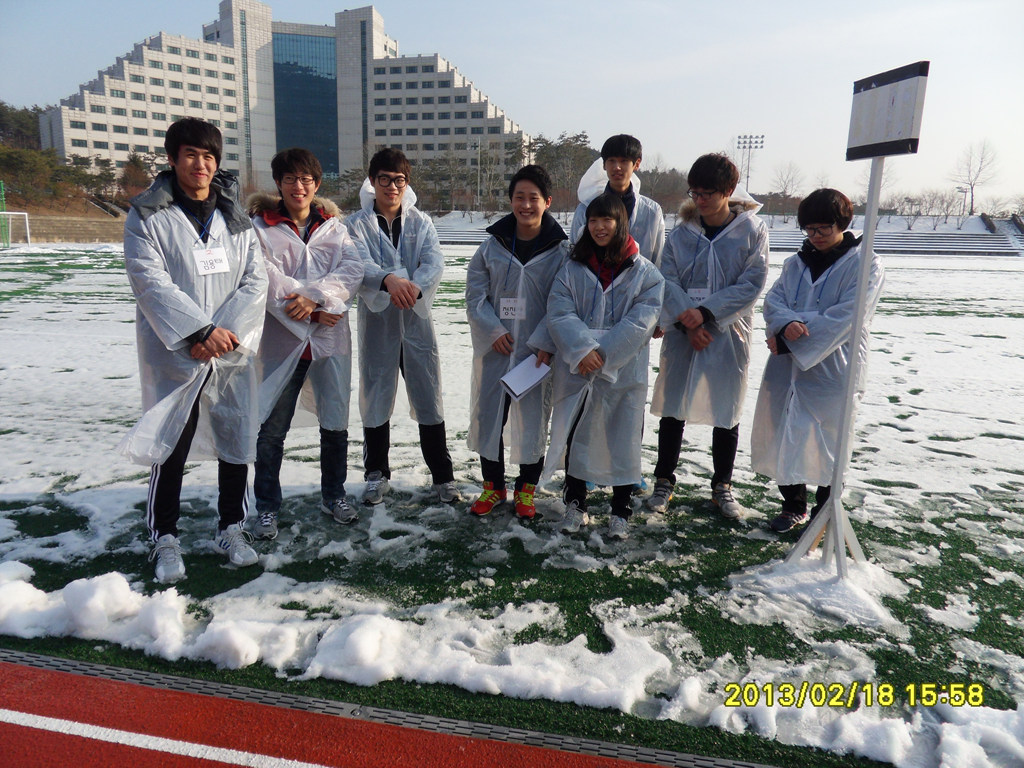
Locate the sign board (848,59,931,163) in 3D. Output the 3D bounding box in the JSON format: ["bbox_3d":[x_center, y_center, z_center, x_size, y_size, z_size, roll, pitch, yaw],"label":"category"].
[{"bbox_3d":[1.402,-1.017,2.654,0.045,0.305,0.360,-2,12,-13],"label":"sign board"}]

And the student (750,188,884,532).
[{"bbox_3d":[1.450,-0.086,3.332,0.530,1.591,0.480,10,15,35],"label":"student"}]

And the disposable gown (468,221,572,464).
[{"bbox_3d":[0.018,-0.211,3.436,0.510,1.194,0.420,0,12,-4],"label":"disposable gown"}]

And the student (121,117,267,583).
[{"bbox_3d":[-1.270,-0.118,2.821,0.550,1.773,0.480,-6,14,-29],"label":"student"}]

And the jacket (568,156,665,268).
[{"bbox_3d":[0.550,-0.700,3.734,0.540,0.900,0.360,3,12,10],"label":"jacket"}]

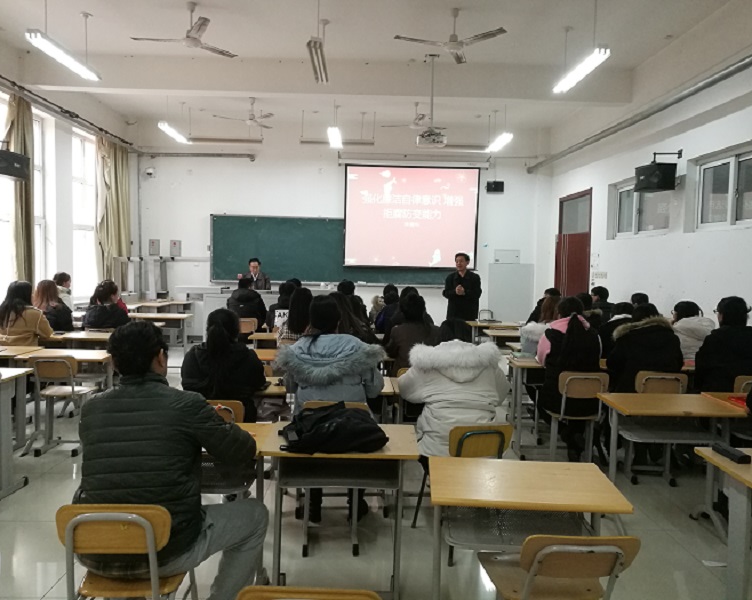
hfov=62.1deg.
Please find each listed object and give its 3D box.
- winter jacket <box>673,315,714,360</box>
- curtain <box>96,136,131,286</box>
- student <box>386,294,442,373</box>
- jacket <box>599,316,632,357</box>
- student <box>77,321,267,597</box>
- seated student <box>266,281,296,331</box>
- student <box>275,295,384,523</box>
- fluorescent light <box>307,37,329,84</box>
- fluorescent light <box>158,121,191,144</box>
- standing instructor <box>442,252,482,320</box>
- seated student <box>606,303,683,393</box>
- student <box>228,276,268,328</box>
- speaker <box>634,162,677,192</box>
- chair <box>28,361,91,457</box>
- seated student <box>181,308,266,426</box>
[{"bbox_3d":[2.715,0.460,5.437,0.500,0.640,0.420,0,4,-13],"label":"winter jacket"},{"bbox_3d":[-4.154,-1.283,9.974,0.180,2.560,1.200,1,4,-2],"label":"curtain"},{"bbox_3d":[0.270,0.609,4.758,0.500,1.300,0.680,1,4,-2],"label":"student"},{"bbox_3d":[2.437,0.433,6.062,0.500,0.620,0.400,1,4,-7],"label":"jacket"},{"bbox_3d":[-0.772,0.753,2.485,0.600,1.350,0.780,2,4,11],"label":"student"},{"bbox_3d":[-0.994,0.447,6.972,0.500,1.260,0.720,1,4,-2],"label":"seated student"},{"bbox_3d":[-0.266,0.662,3.563,0.580,1.320,0.720,1,4,-2],"label":"student"},{"bbox_3d":[-0.521,-2.176,5.726,0.140,0.075,1.230,1,4,-2],"label":"fluorescent light"},{"bbox_3d":[-3.119,-2.589,9.606,0.180,0.100,1.270,1,4,-2],"label":"fluorescent light"},{"bbox_3d":[1.178,0.179,8.666,0.540,1.660,0.360,2,4,10],"label":"standing instructor"},{"bbox_3d":[2.022,0.671,5.064,0.560,1.280,0.780,1,4,-7],"label":"seated student"},{"bbox_3d":[-1.674,0.354,8.051,0.520,1.270,0.720,1,4,-2],"label":"student"},{"bbox_3d":[3.142,-1.367,6.981,0.250,0.280,0.400,-1,4,-27],"label":"speaker"},{"bbox_3d":[-2.434,0.787,4.942,0.380,0.790,0.500,1,4,-2],"label":"chair"},{"bbox_3d":[-0.925,0.689,3.860,0.500,1.290,0.760,1,4,1],"label":"seated student"}]

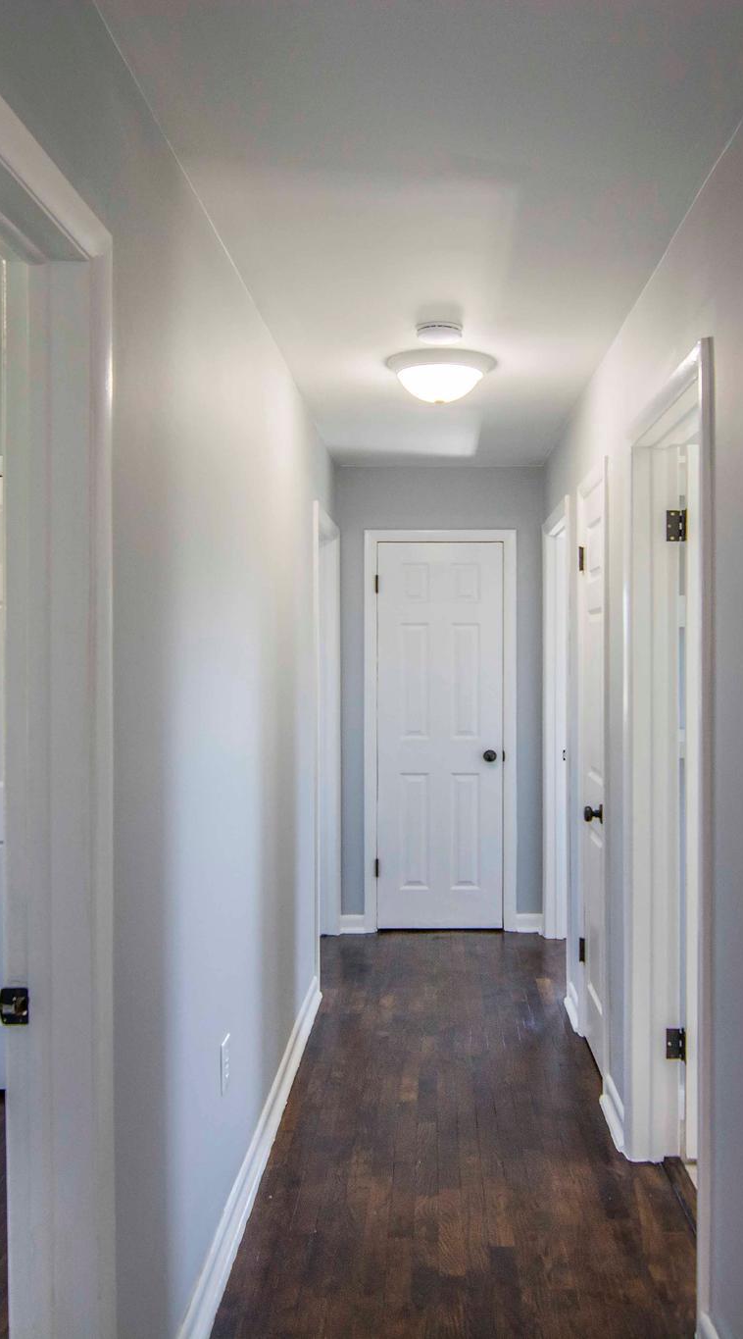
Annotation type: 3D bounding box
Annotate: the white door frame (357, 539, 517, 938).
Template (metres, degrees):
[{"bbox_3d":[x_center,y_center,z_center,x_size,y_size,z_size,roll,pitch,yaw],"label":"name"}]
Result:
[{"bbox_3d":[0.365,0.329,4.715,0.803,2.106,0.110,0,1,4],"label":"white door frame"}]

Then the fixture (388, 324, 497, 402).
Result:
[{"bbox_3d":[0.231,-0.962,2.938,0.372,0.150,0.372,0,1,4],"label":"fixture"}]

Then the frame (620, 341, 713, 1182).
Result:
[{"bbox_3d":[0.778,0.365,2.212,0.150,2.106,0.735,0,1,4],"label":"frame"}]

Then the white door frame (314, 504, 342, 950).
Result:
[{"bbox_3d":[-0.257,0.335,4.238,0.130,2.106,0.795,0,1,4],"label":"white door frame"}]

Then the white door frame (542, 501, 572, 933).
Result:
[{"bbox_3d":[0.907,0.338,4.115,0.130,2.106,0.860,0,1,4],"label":"white door frame"}]

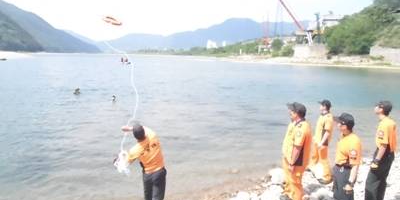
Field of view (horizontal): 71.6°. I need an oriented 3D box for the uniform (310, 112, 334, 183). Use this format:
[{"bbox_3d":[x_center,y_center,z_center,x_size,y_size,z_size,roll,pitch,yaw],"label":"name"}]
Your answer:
[{"bbox_3d":[2.371,0.940,5.458,0.400,1.420,0.480,4,10,20],"label":"uniform"}]

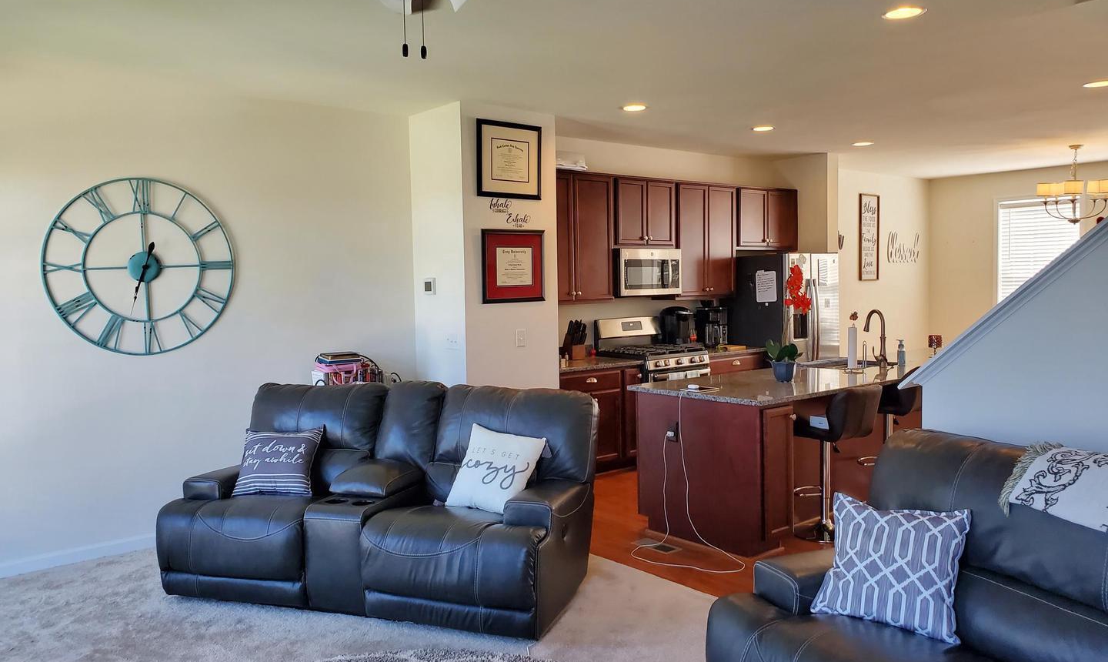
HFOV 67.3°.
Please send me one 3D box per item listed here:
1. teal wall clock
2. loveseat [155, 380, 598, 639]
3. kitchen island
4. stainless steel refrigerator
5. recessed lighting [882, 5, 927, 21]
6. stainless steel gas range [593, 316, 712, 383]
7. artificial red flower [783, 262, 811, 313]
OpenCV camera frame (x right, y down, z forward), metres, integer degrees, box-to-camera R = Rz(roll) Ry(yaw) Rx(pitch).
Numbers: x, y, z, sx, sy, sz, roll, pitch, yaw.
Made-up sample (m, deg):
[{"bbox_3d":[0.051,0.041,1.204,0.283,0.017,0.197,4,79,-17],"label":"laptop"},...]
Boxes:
[{"bbox_3d":[-2.412,-0.375,4.903,1.057,1.048,0.040,-4,5,-40],"label":"teal wall clock"},{"bbox_3d":[-0.867,0.824,4.337,2.020,1.010,0.950,0,4,19],"label":"loveseat"},{"bbox_3d":[2.111,0.723,5.921,3.444,0.914,0.992,-4,5,-40],"label":"kitchen island"},{"bbox_3d":[2.299,0.116,8.323,0.850,1.768,0.820,-4,5,-40],"label":"stainless steel refrigerator"},{"bbox_3d":[1.589,-1.444,3.771,0.190,0.030,0.190,-1,4,0],"label":"recessed lighting"},{"bbox_3d":[0.854,0.502,7.230,0.760,1.195,0.720,-4,5,-40],"label":"stainless steel gas range"},{"bbox_3d":[1.482,-0.259,5.080,0.165,0.300,0.150,0,4,16],"label":"artificial red flower"}]

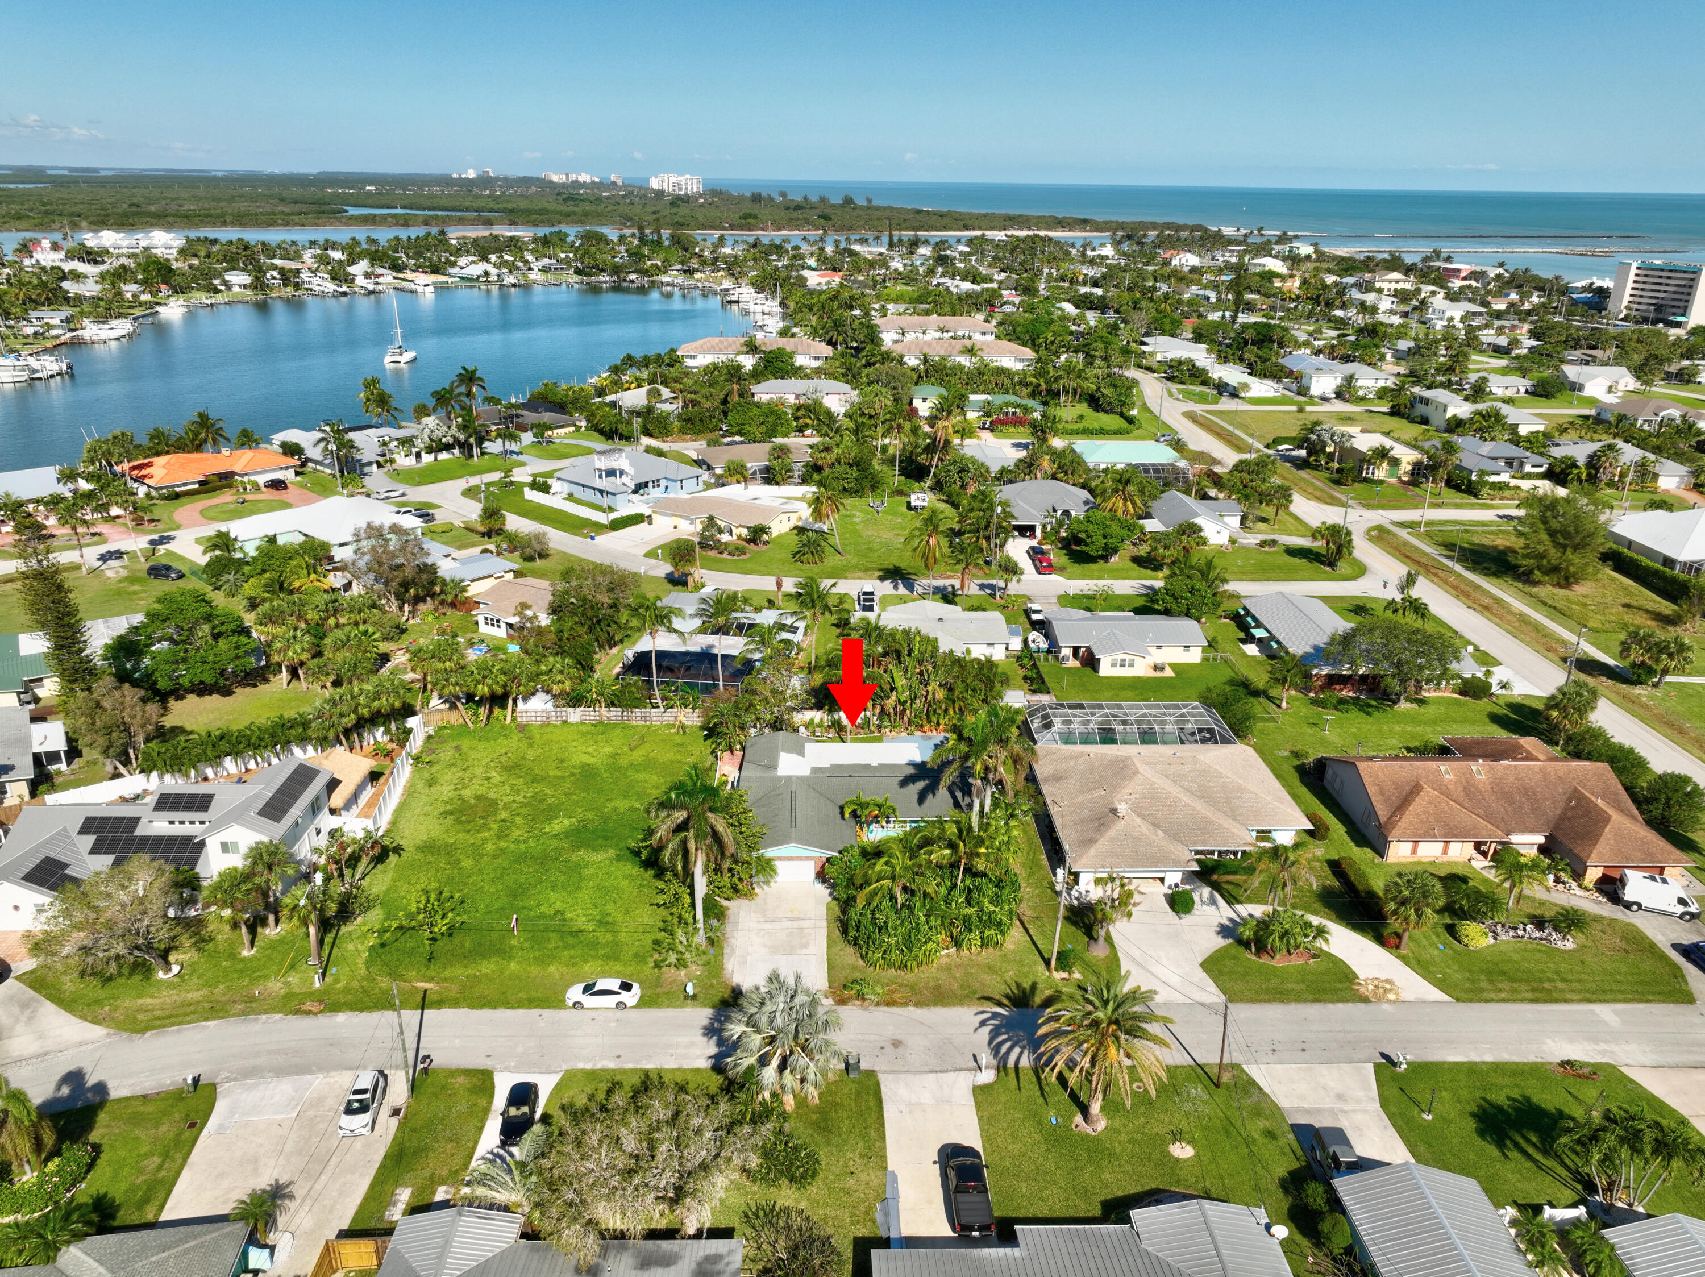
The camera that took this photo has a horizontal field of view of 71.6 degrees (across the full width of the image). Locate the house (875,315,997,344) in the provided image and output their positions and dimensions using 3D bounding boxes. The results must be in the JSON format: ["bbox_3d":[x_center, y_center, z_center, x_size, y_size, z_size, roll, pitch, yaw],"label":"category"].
[{"bbox_3d":[27.780,-103.390,396.950,40.500,8.400,20.500,-1,21,-4],"label":"house"}]

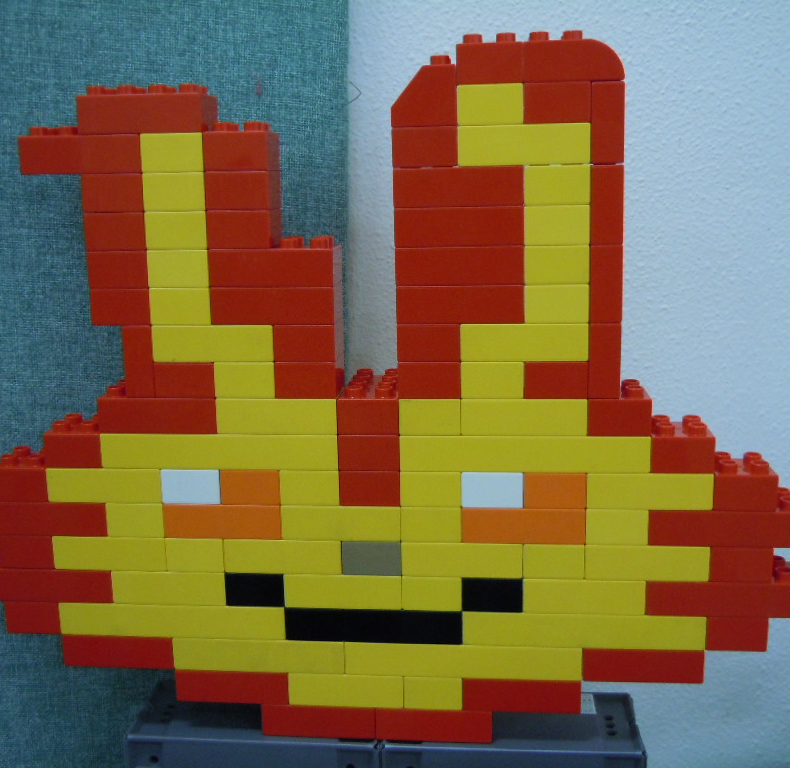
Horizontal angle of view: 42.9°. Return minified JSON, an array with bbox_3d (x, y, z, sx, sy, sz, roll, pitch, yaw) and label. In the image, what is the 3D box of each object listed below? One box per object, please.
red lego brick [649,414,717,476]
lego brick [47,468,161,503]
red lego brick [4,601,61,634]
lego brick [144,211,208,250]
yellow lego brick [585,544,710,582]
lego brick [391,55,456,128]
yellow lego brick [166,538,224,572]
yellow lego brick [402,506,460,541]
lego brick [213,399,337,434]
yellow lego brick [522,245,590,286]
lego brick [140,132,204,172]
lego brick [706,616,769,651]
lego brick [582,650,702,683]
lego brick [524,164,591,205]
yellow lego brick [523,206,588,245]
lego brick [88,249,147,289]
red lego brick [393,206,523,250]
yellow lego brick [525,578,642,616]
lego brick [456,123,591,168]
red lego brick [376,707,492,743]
[{"bbox_3d":[0.148,0.031,0.526,0.032,0.023,0.032,0,11,5],"label":"red lego brick"},{"bbox_3d":[-0.155,0.050,0.556,0.064,0.021,0.032,0,11,6],"label":"lego brick"},{"bbox_3d":[-0.200,0.127,0.576,0.032,0.020,0.032,0,11,5],"label":"red lego brick"},{"bbox_3d":[-0.109,-0.081,0.525,0.032,0.021,0.032,0,10,6],"label":"lego brick"},{"bbox_3d":[0.133,0.089,0.539,0.064,0.021,0.032,0,11,5],"label":"yellow lego brick"},{"bbox_3d":[0.016,-0.144,0.502,0.032,0.033,0.032,0,11,7],"label":"lego brick"},{"bbox_3d":[-0.106,0.089,0.562,0.032,0.021,0.032,0,11,5],"label":"yellow lego brick"},{"bbox_3d":[0.021,0.069,0.543,0.032,0.023,0.032,0,11,6],"label":"yellow lego brick"},{"bbox_3d":[-0.060,0.014,0.542,0.064,0.021,0.032,0,11,5],"label":"lego brick"},{"bbox_3d":[0.081,-0.062,0.510,0.032,0.021,0.032,0,10,6],"label":"yellow lego brick"},{"bbox_3d":[-0.110,-0.119,0.518,0.032,0.020,0.032,0,11,5],"label":"lego brick"},{"bbox_3d":[0.181,0.127,0.542,0.032,0.021,0.032,0,11,5],"label":"lego brick"},{"bbox_3d":[0.134,0.146,0.549,0.064,0.021,0.032,0,11,6],"label":"lego brick"},{"bbox_3d":[0.081,-0.101,0.504,0.032,0.023,0.032,0,11,6],"label":"lego brick"},{"bbox_3d":[0.081,-0.081,0.507,0.032,0.021,0.032,0,10,6],"label":"yellow lego brick"},{"bbox_3d":[-0.141,-0.062,0.532,0.032,0.020,0.032,0,11,5],"label":"lego brick"},{"bbox_3d":[0.034,-0.082,0.514,0.064,0.021,0.032,0,11,5],"label":"red lego brick"},{"bbox_3d":[0.101,0.108,0.545,0.064,0.021,0.032,0,11,5],"label":"yellow lego brick"},{"bbox_3d":[0.065,-0.119,0.503,0.064,0.021,0.032,0,11,6],"label":"lego brick"},{"bbox_3d":[0.022,0.184,0.566,0.064,0.020,0.032,0,11,5],"label":"red lego brick"}]

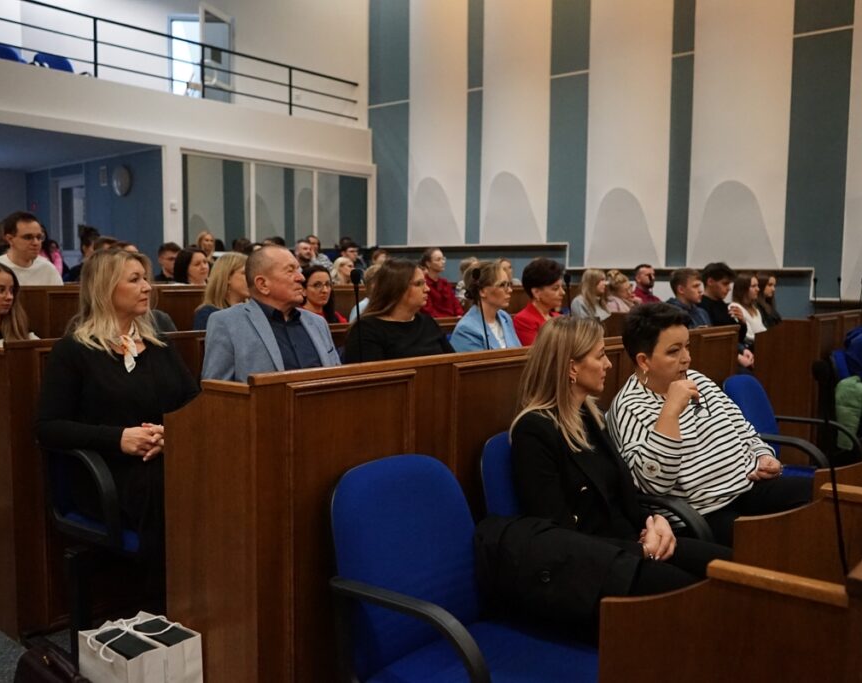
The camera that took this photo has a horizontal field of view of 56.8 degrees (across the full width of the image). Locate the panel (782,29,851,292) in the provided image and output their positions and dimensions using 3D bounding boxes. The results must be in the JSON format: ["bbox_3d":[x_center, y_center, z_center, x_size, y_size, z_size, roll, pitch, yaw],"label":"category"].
[{"bbox_3d":[3.707,-1.679,7.638,0.517,2.485,0.050,5,7,39],"label":"panel"}]

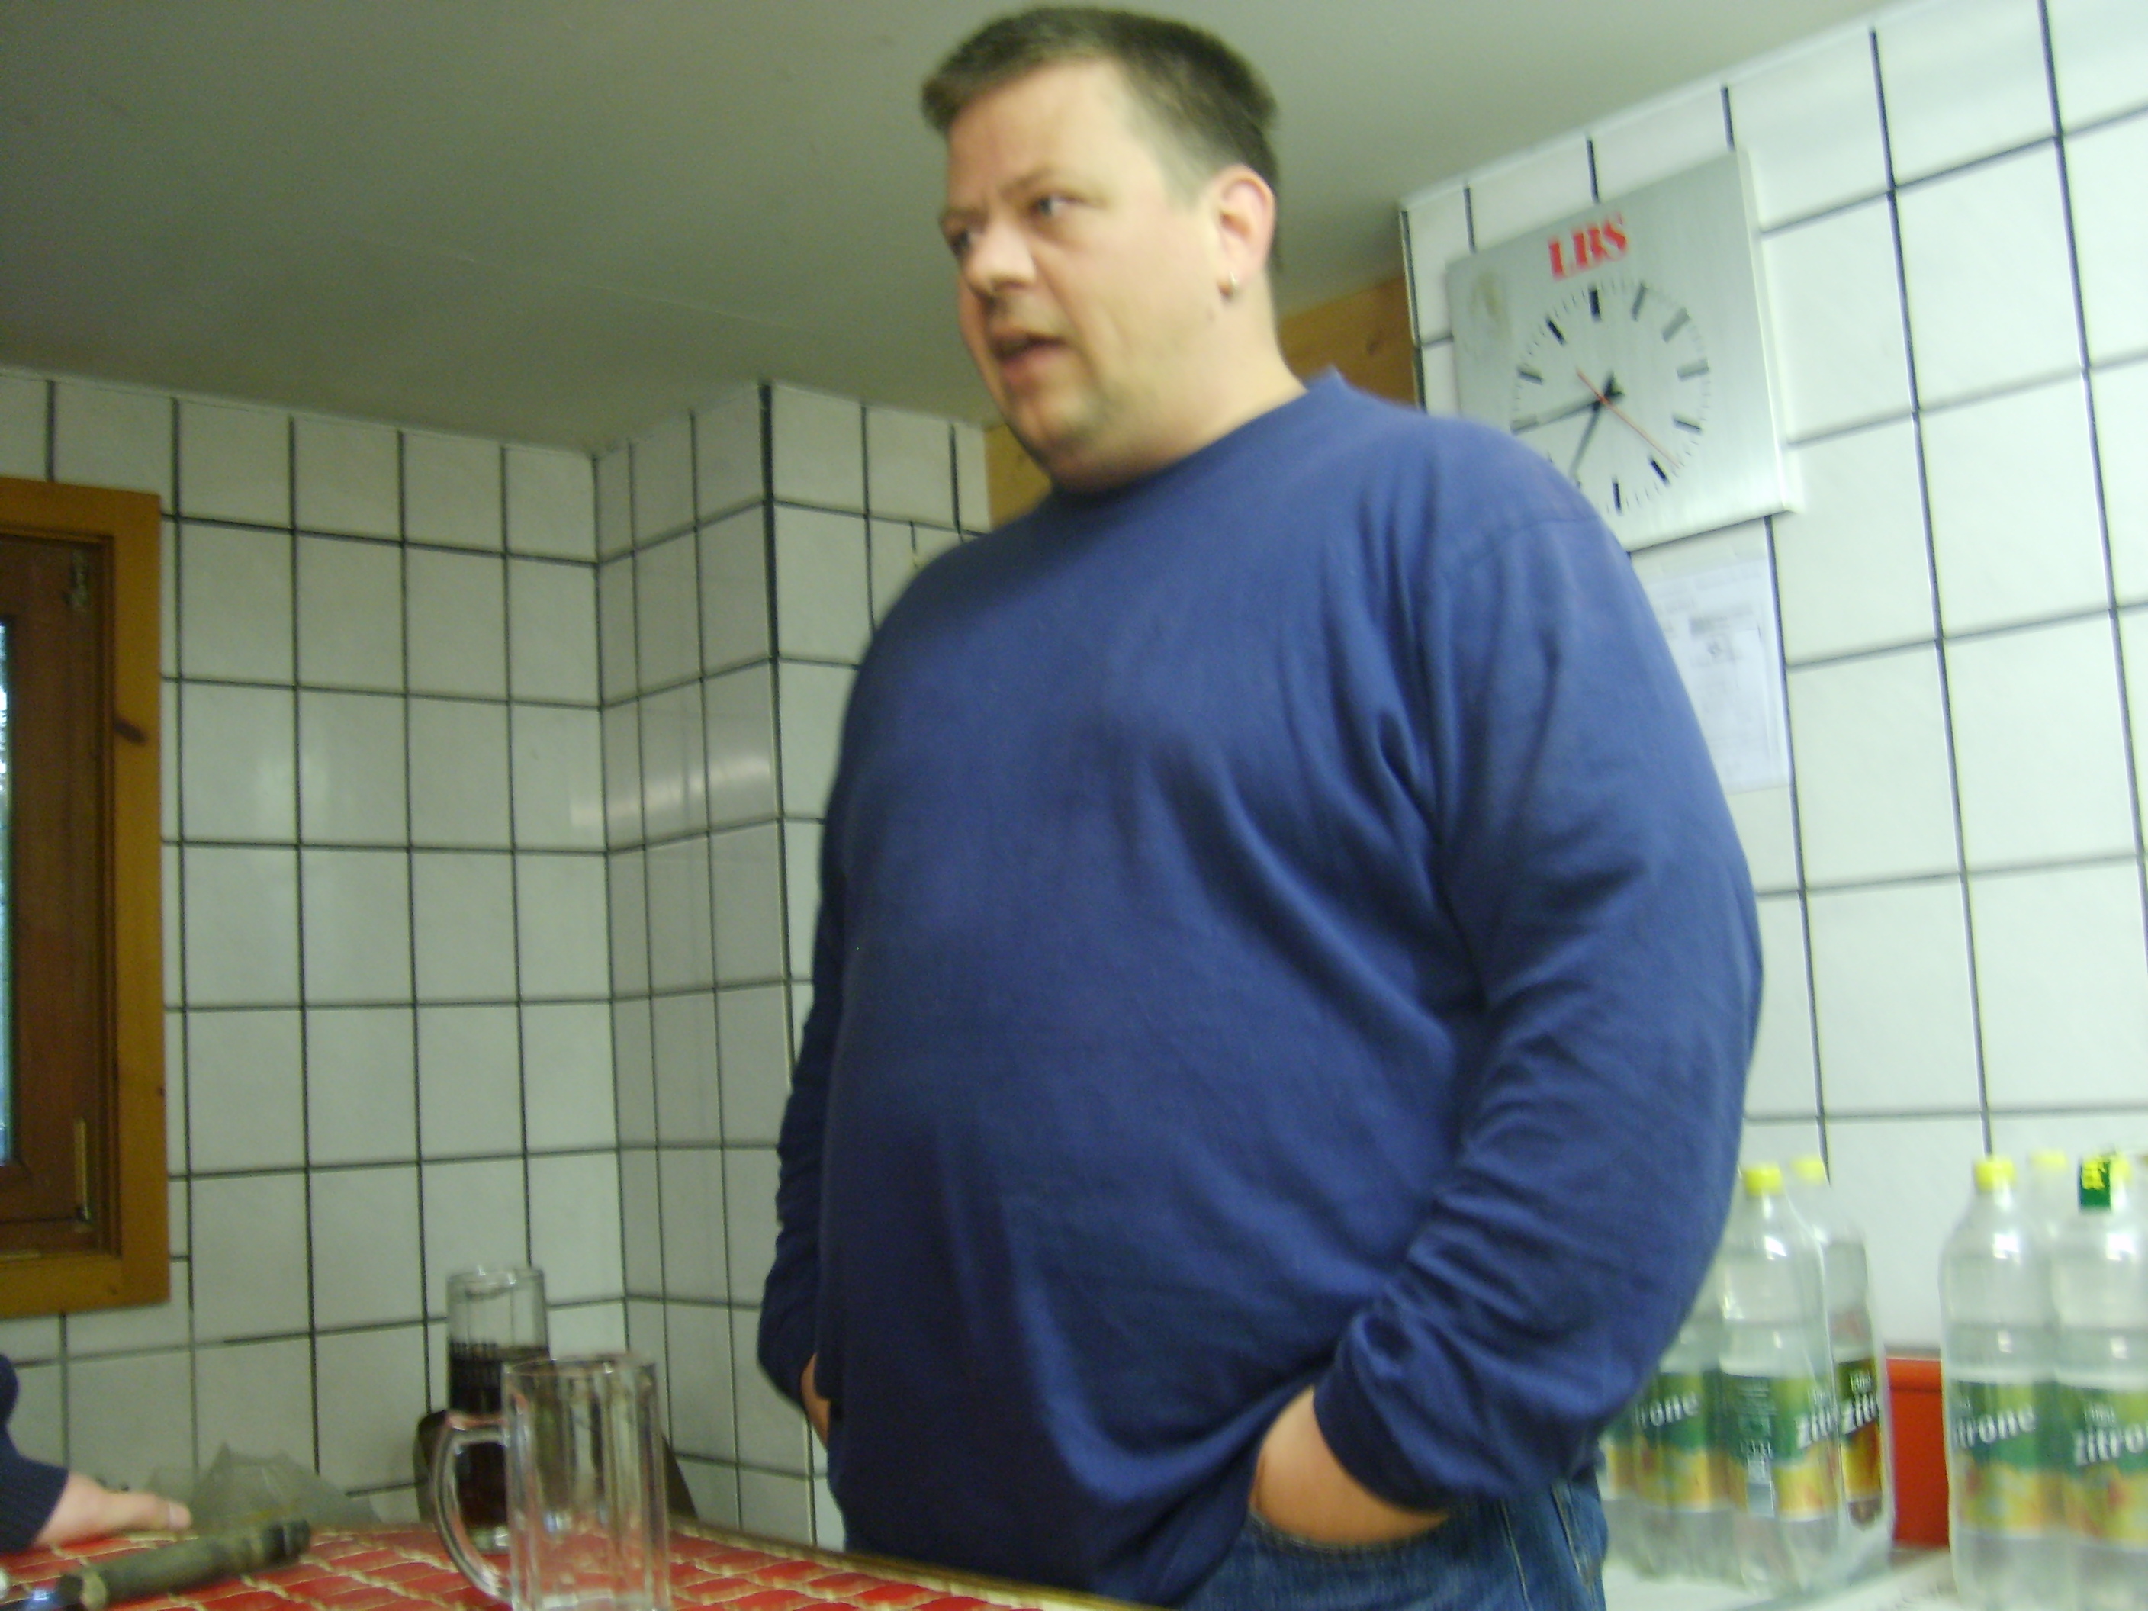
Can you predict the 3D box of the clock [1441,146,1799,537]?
[{"bbox_3d":[0.510,-0.402,2.056,0.030,0.337,0.338,3,-8,-43],"label":"clock"}]

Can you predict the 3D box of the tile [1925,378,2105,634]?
[{"bbox_3d":[0.776,-0.245,1.790,0.010,0.200,0.150,3,-8,-43],"label":"tile"}]

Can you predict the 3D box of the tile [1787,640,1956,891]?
[{"bbox_3d":[0.699,-0.032,1.900,0.010,0.198,0.145,2,-9,-44],"label":"tile"}]

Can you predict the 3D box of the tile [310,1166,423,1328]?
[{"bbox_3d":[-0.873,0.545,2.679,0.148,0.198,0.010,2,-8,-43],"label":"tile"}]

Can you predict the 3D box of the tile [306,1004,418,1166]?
[{"bbox_3d":[-0.890,0.351,2.708,0.150,0.200,0.010,3,-8,-43],"label":"tile"}]

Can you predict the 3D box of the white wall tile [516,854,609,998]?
[{"bbox_3d":[-0.691,0.164,2.933,0.141,0.200,0.010,3,-8,-43],"label":"white wall tile"}]

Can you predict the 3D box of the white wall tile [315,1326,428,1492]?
[{"bbox_3d":[-0.862,0.742,2.670,0.150,0.200,0.010,3,-8,-43],"label":"white wall tile"}]

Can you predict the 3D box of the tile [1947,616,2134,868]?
[{"bbox_3d":[0.798,-0.050,1.797,0.010,0.198,0.145,2,-9,-44],"label":"tile"}]

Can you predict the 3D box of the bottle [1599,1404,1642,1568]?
[{"bbox_3d":[0.426,0.459,1.796,0.088,0.325,0.088,3,-8,-43],"label":"bottle"}]

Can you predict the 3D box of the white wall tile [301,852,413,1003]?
[{"bbox_3d":[-0.899,0.152,2.720,0.148,0.198,0.010,2,-8,-43],"label":"white wall tile"}]

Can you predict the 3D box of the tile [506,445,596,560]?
[{"bbox_3d":[-0.734,-0.415,3.037,0.139,0.150,0.010,2,-8,-42],"label":"tile"}]

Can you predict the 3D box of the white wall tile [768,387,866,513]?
[{"bbox_3d":[-0.337,-0.460,2.835,0.150,0.150,0.010,2,-8,-42],"label":"white wall tile"}]

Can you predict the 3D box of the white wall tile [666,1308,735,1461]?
[{"bbox_3d":[-0.485,0.750,2.827,0.010,0.200,0.150,2,-8,-43],"label":"white wall tile"}]

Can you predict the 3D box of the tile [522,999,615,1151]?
[{"bbox_3d":[-0.688,0.366,2.951,0.139,0.200,0.010,2,-8,-42],"label":"tile"}]

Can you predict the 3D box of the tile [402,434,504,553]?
[{"bbox_3d":[-0.841,-0.419,2.940,0.150,0.150,0.010,2,-8,-42],"label":"tile"}]

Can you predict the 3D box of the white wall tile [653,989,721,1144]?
[{"bbox_3d":[-0.499,0.343,2.821,0.010,0.198,0.148,3,-9,-44],"label":"white wall tile"}]

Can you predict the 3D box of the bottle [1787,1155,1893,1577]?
[{"bbox_3d":[0.625,0.456,1.800,0.087,0.323,0.087,2,-9,-44],"label":"bottle"}]

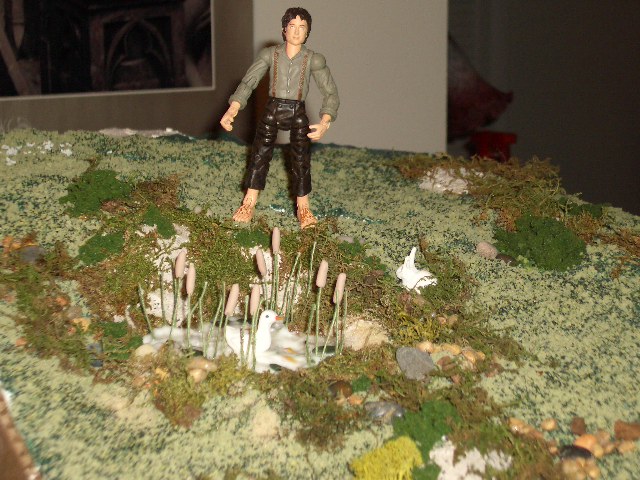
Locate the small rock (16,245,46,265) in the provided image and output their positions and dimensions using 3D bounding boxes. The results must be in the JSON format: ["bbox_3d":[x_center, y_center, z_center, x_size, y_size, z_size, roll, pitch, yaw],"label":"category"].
[{"bbox_3d":[-0.146,0.007,0.691,0.015,0.010,0.013,0,10,0],"label":"small rock"}]

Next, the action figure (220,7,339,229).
[{"bbox_3d":[-0.021,-0.067,0.740,0.064,0.118,0.036,6,10,6],"label":"action figure"}]

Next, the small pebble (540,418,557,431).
[{"bbox_3d":[0.089,0.072,0.535,0.006,0.004,0.006,0,14,0],"label":"small pebble"}]

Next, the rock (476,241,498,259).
[{"bbox_3d":[0.085,0.005,0.695,0.011,0.009,0.010,0,14,0],"label":"rock"}]

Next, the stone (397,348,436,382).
[{"bbox_3d":[0.041,0.053,0.584,0.017,0.014,0.011,0,14,0],"label":"stone"}]

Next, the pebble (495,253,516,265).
[{"bbox_3d":[0.093,0.010,0.685,0.011,0.006,0.009,0,14,0],"label":"pebble"}]

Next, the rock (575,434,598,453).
[{"bbox_3d":[0.109,0.083,0.561,0.010,0.007,0.008,0,10,0],"label":"rock"}]

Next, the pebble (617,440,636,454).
[{"bbox_3d":[0.126,0.085,0.561,0.008,0.006,0.007,0,10,0],"label":"pebble"}]

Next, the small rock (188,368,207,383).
[{"bbox_3d":[-0.055,0.060,0.611,0.008,0.006,0.007,0,10,0],"label":"small rock"}]

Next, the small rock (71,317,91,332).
[{"bbox_3d":[-0.109,0.038,0.620,0.009,0.007,0.008,0,14,0],"label":"small rock"}]

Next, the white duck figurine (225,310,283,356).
[{"bbox_3d":[-0.029,0.041,0.597,0.025,0.020,0.013,2,15,8],"label":"white duck figurine"}]

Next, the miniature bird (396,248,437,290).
[{"bbox_3d":[0.049,0.014,0.695,0.020,0.022,0.014,-4,11,-23],"label":"miniature bird"}]

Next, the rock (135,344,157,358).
[{"bbox_3d":[-0.082,0.053,0.646,0.010,0.006,0.009,0,10,0],"label":"rock"}]

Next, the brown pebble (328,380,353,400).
[{"bbox_3d":[0.009,0.066,0.598,0.010,0.009,0.009,0,10,0],"label":"brown pebble"}]

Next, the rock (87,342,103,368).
[{"bbox_3d":[-0.097,0.050,0.590,0.007,0.009,0.008,0,14,0],"label":"rock"}]

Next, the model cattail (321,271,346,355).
[{"bbox_3d":[0.007,0.035,0.635,0.011,0.039,0.009,0,10,0],"label":"model cattail"}]

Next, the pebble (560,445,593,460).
[{"bbox_3d":[0.103,0.086,0.551,0.013,0.006,0.011,0,10,0],"label":"pebble"}]

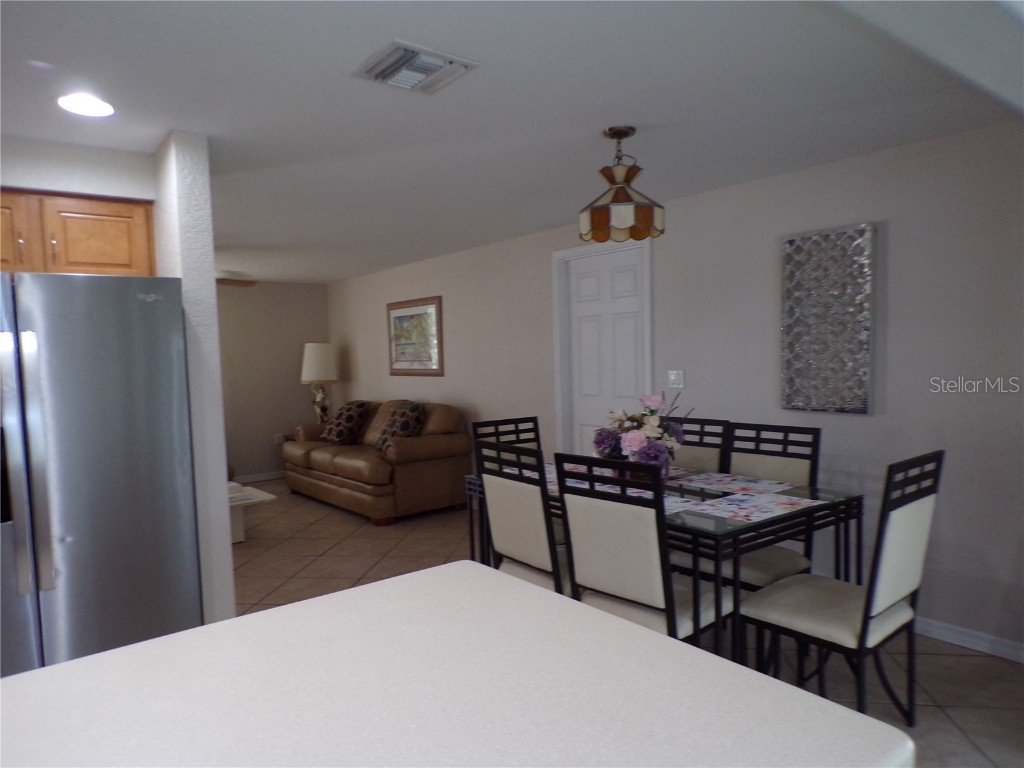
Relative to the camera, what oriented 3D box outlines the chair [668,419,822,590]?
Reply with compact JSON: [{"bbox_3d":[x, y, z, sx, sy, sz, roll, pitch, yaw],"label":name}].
[{"bbox_3d":[1.036,0.708,3.162,0.540,1.003,0.445,-4,4,-40],"label":"chair"}]

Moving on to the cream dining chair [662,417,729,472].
[{"bbox_3d":[0.755,0.696,3.564,0.540,1.003,0.445,-4,4,-39],"label":"cream dining chair"}]

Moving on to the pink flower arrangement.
[{"bbox_3d":[0.574,0.250,3.222,0.380,0.425,0.420,-4,3,-37],"label":"pink flower arrangement"}]

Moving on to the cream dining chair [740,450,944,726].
[{"bbox_3d":[1.158,0.736,2.513,0.445,1.003,0.540,-4,4,-40],"label":"cream dining chair"}]

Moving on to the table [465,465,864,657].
[{"bbox_3d":[0.603,0.839,3.248,0.910,0.755,1.540,-3,3,-36],"label":"table"}]

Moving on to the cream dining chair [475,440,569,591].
[{"bbox_3d":[0.193,0.735,3.053,0.540,1.003,0.445,-4,3,-37],"label":"cream dining chair"}]

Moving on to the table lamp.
[{"bbox_3d":[-2.158,0.010,8.024,0.400,0.940,0.400,-4,3,-37],"label":"table lamp"}]

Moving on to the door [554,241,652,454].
[{"bbox_3d":[0.641,0.088,4.973,0.100,2.090,0.930,-4,3,-37],"label":"door"}]

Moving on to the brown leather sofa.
[{"bbox_3d":[-1.321,0.646,6.718,0.950,0.910,2.040,-4,3,-37],"label":"brown leather sofa"}]

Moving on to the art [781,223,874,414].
[{"bbox_3d":[1.595,-0.312,3.604,0.050,0.896,0.463,-4,3,-37],"label":"art"}]

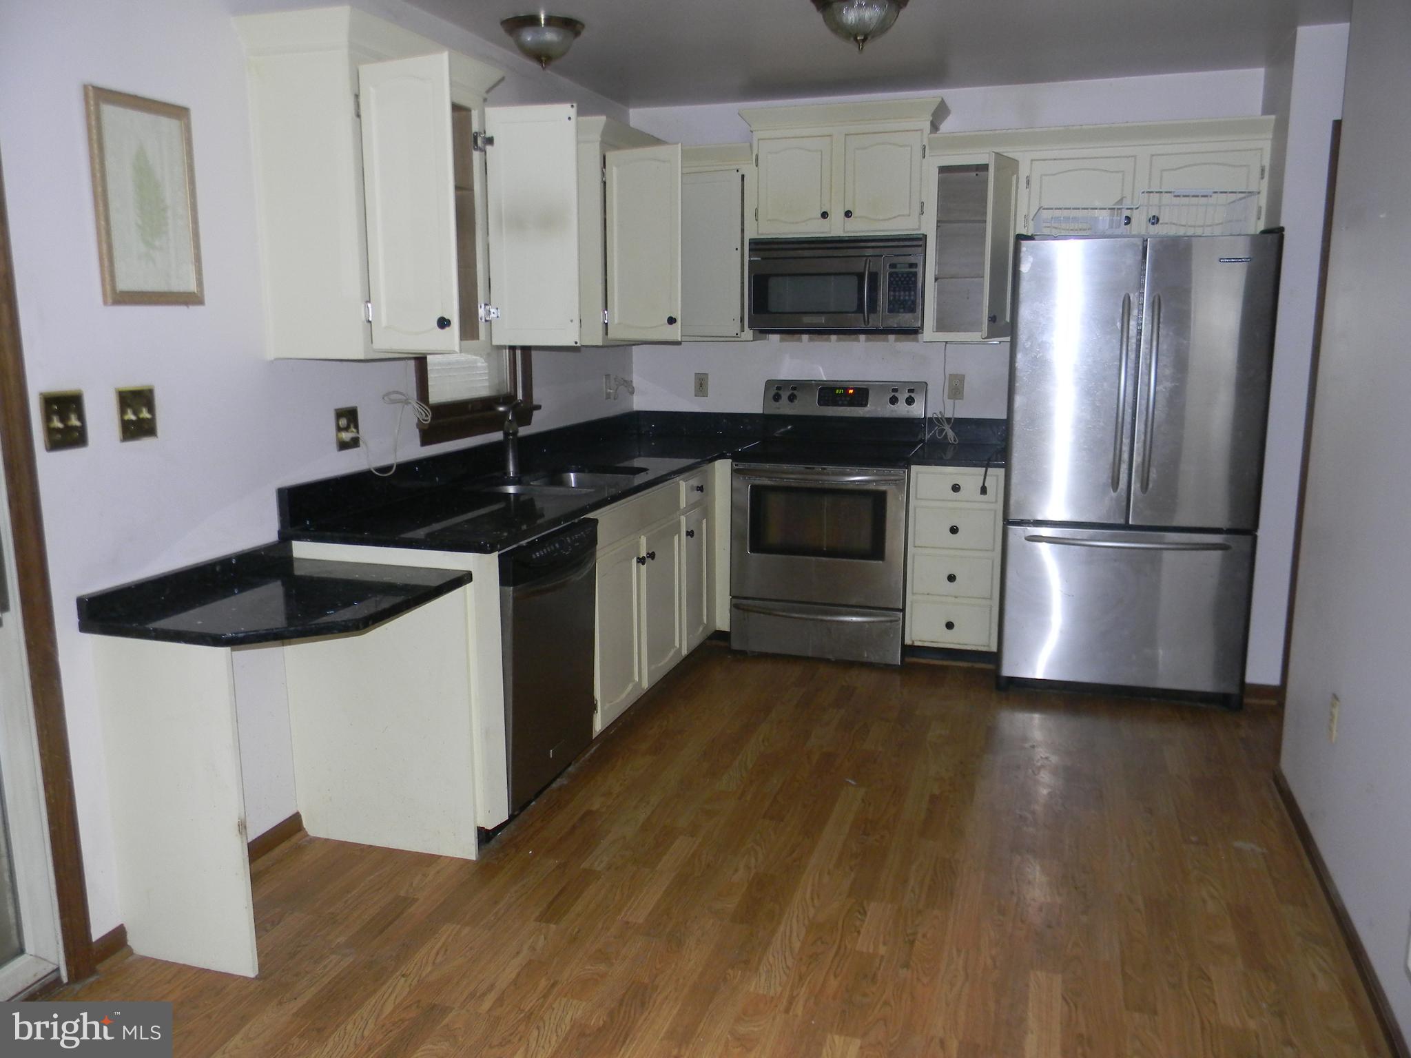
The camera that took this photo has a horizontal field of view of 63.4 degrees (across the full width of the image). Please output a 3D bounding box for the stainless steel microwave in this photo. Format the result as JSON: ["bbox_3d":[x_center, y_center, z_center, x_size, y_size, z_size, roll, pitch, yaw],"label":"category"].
[{"bbox_3d":[0.616,-1.096,5.158,0.760,0.409,0.410,3,11,17],"label":"stainless steel microwave"}]

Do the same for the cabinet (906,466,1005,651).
[{"bbox_3d":[1.128,0.094,5.041,0.387,0.808,0.612,3,11,17],"label":"cabinet"}]

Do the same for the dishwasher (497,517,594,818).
[{"bbox_3d":[-0.715,0.400,3.545,0.600,0.820,0.600,3,11,17],"label":"dishwasher"}]

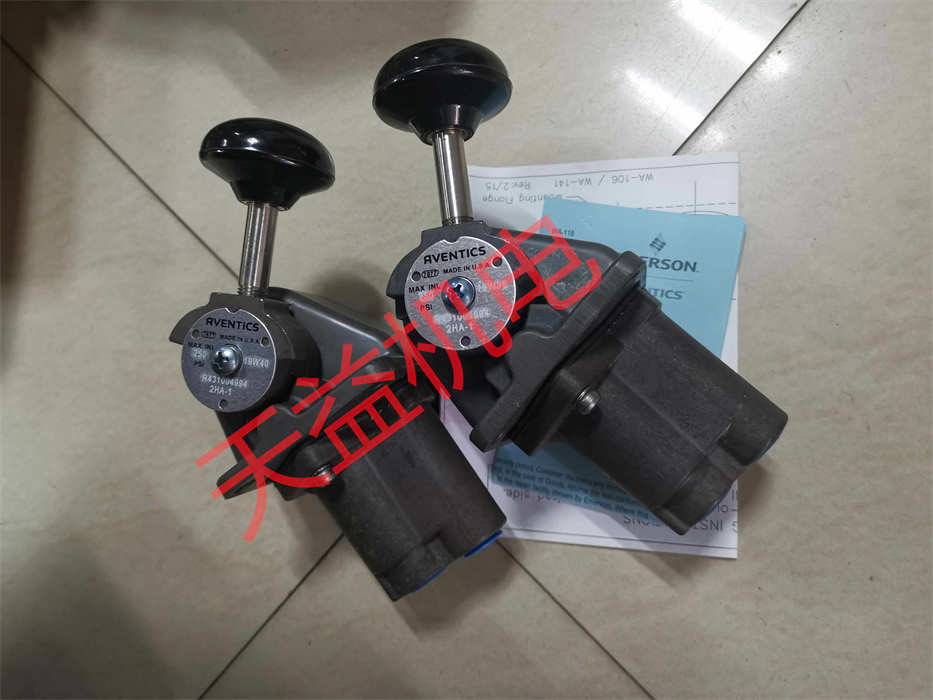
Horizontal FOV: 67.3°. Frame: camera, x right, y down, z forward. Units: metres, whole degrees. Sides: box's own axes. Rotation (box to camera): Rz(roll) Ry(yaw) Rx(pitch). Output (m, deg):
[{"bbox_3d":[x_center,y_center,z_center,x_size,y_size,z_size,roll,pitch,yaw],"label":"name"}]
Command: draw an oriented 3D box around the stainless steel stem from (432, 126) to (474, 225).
[{"bbox_3d":[-0.004,-0.054,0.218,0.010,0.010,0.030,-7,90,0],"label":"stainless steel stem"}]

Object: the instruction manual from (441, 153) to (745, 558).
[{"bbox_3d":[0.064,-0.003,0.387,0.162,0.006,0.214,1,82,17],"label":"instruction manual"}]

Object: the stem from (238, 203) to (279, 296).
[{"bbox_3d":[-0.070,-0.034,0.234,0.010,0.010,0.030,7,90,0],"label":"stem"}]

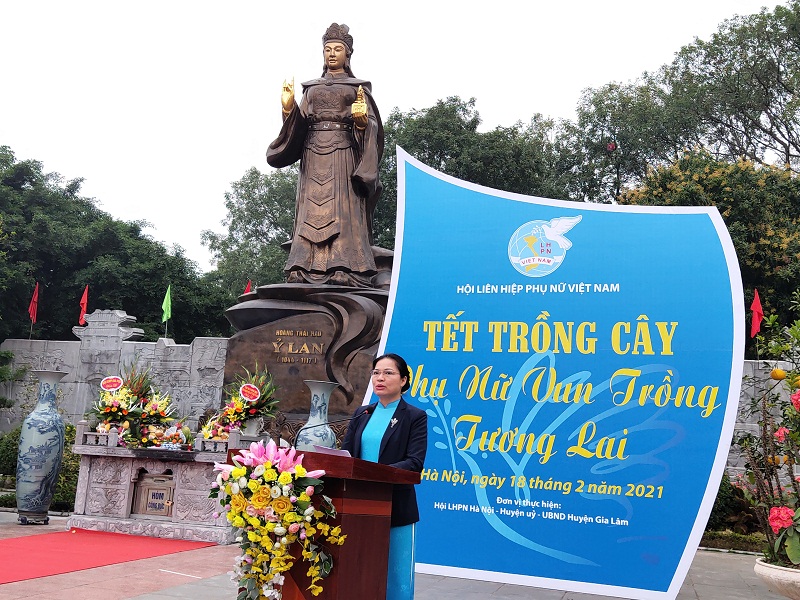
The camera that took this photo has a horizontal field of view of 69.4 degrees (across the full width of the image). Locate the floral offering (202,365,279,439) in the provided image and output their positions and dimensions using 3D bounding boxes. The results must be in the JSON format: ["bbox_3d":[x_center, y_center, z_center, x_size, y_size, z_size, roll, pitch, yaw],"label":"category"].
[{"bbox_3d":[-1.546,0.984,5.600,0.680,0.700,0.500,0,-8,15],"label":"floral offering"}]

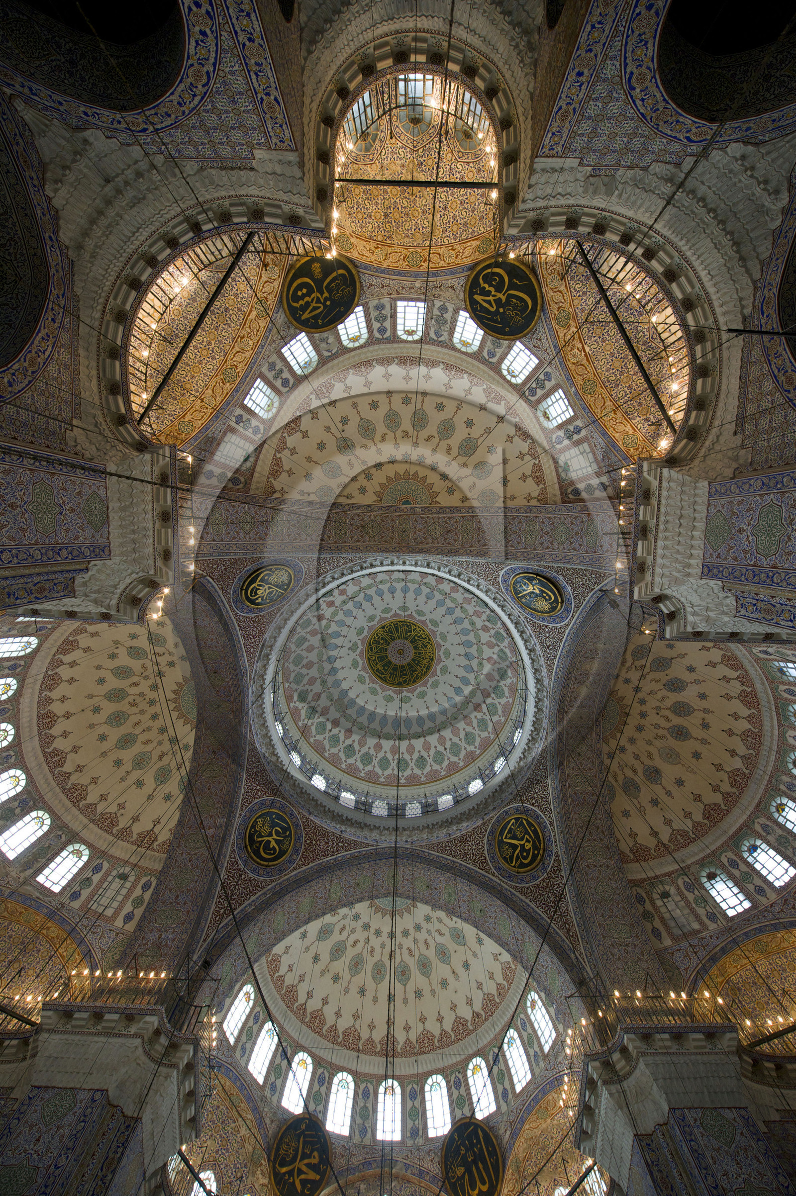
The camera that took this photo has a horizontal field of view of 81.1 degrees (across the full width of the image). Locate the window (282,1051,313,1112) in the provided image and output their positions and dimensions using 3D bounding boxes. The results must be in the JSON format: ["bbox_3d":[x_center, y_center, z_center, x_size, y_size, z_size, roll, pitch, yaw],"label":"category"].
[{"bbox_3d":[-5.050,24.244,23.379,1.178,2.531,0.300,39,-84,-5],"label":"window"}]

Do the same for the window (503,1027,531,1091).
[{"bbox_3d":[6.017,22.823,23.163,0.300,2.531,1.178,36,-84,-5],"label":"window"}]

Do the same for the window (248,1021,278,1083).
[{"bbox_3d":[-6.707,22.410,23.128,0.300,2.531,1.178,-32,-83,4],"label":"window"}]

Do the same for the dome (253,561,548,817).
[{"bbox_3d":[0.174,5.339,33.383,16.644,12.540,16.644,2,-83,1],"label":"dome"}]

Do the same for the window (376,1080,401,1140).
[{"bbox_3d":[-0.454,25.937,23.606,1.178,2.531,0.300,2,-82,0],"label":"window"}]

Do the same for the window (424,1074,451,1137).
[{"bbox_3d":[2.010,25.620,23.558,1.178,2.531,0.300,-16,-82,2],"label":"window"}]

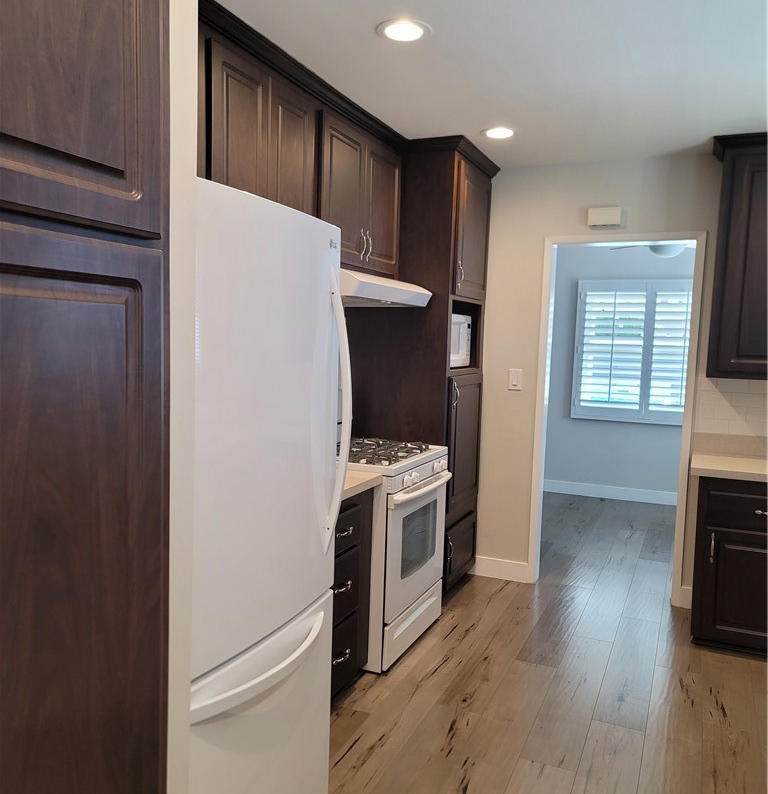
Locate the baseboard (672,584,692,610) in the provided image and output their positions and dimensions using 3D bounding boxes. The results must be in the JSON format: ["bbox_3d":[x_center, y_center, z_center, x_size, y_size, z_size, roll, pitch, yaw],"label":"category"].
[{"bbox_3d":[1.709,1.142,4.223,0.105,0.119,0.023,4,5,23],"label":"baseboard"}]

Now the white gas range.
[{"bbox_3d":[-0.110,0.668,3.683,0.678,1.030,0.762,4,5,23],"label":"white gas range"}]

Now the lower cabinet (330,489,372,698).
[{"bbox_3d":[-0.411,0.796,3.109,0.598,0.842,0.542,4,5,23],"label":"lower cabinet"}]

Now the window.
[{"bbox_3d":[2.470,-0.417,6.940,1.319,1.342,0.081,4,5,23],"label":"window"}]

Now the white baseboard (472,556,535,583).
[{"bbox_3d":[0.726,1.080,4.637,0.406,0.116,0.019,4,5,23],"label":"white baseboard"}]

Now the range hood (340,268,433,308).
[{"bbox_3d":[-0.154,-0.541,3.623,0.516,0.158,0.913,4,5,23],"label":"range hood"}]

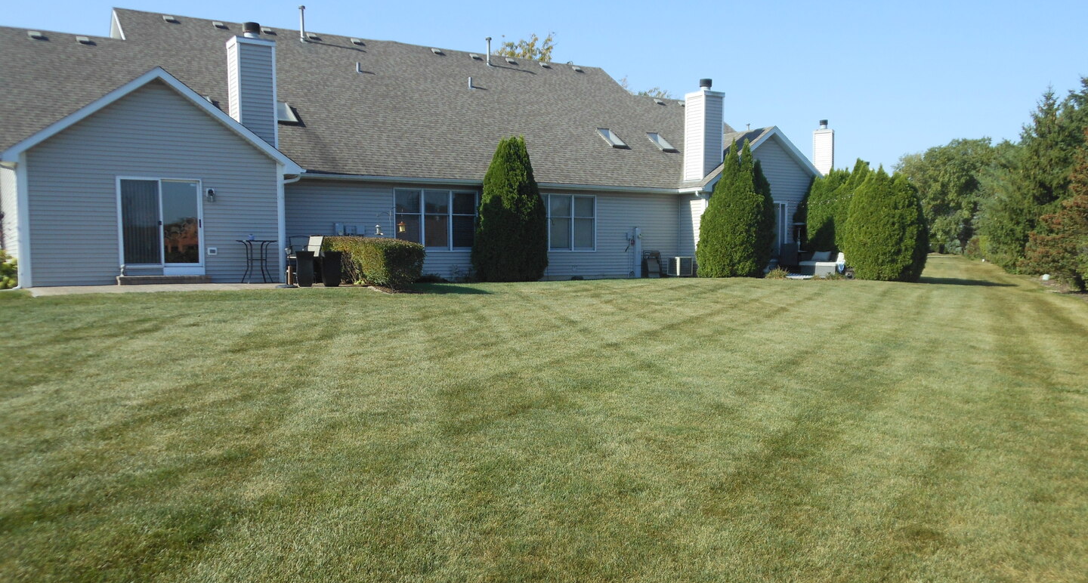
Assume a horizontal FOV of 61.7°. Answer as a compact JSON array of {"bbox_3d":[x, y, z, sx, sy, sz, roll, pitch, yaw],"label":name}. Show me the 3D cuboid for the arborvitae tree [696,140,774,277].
[{"bbox_3d":[5.726,-2.421,27.118,2.300,4.100,2.300,0,3,0],"label":"arborvitae tree"}]

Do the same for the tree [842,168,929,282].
[{"bbox_3d":[9.742,-1.892,25.941,2.400,3.270,2.350,-2,3,-31],"label":"tree"}]

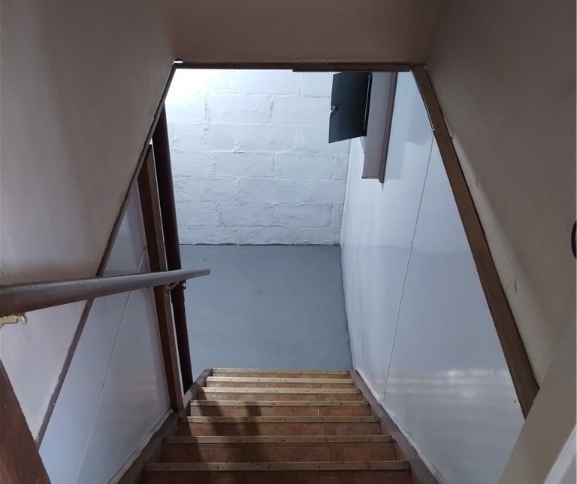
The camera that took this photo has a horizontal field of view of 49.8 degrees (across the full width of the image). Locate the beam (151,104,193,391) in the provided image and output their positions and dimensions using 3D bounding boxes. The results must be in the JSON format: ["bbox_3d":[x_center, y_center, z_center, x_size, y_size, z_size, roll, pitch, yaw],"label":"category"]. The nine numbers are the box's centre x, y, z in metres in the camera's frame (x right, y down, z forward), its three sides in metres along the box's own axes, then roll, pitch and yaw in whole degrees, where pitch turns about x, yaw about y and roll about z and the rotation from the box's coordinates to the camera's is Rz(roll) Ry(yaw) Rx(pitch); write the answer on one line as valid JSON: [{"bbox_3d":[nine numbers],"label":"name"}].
[{"bbox_3d":[-0.502,0.197,2.796,0.065,2.030,0.065,1,37,-1],"label":"beam"}]

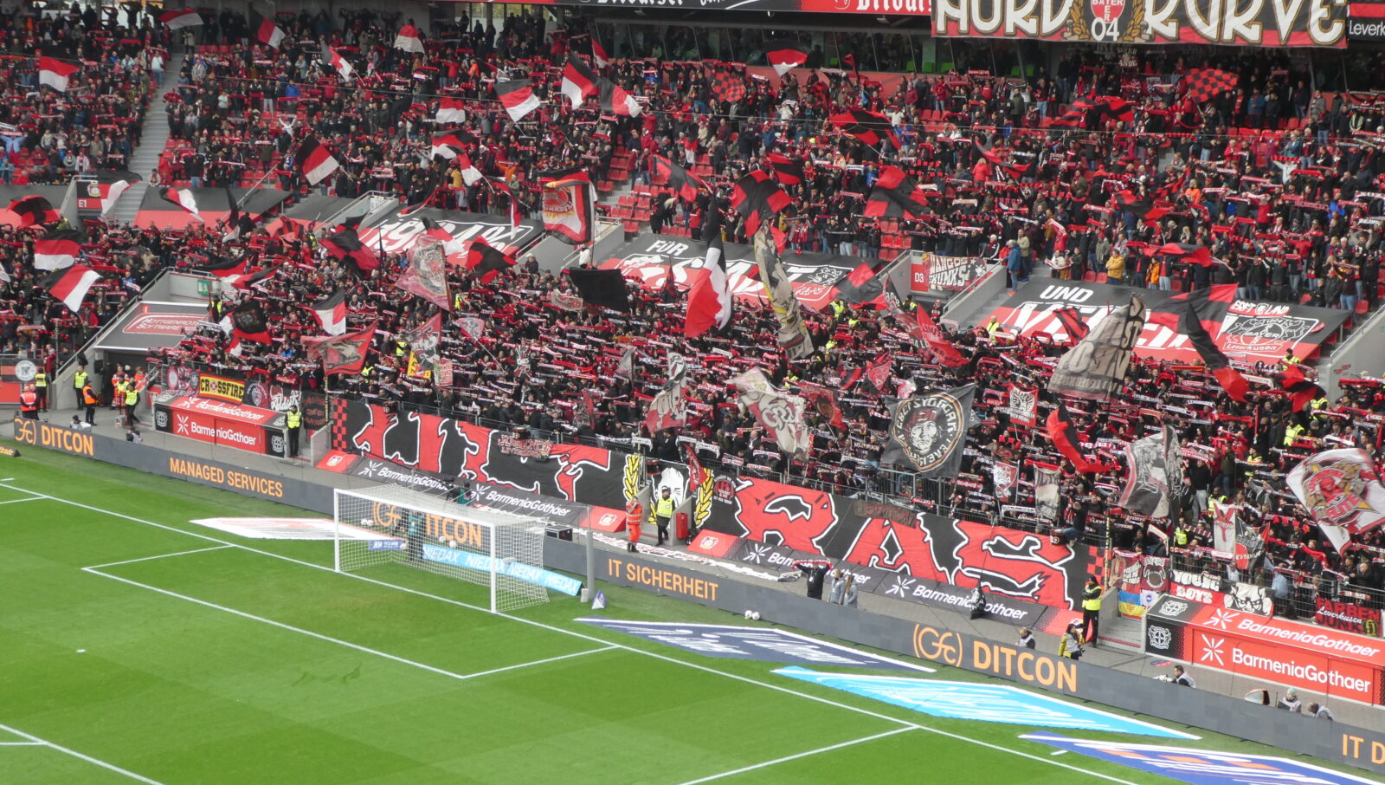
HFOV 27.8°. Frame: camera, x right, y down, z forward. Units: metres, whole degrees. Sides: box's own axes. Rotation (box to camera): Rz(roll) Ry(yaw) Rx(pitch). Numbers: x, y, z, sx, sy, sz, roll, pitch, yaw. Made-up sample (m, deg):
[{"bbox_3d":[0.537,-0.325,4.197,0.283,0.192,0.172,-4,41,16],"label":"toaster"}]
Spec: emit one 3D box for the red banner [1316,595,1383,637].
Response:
[{"bbox_3d":[16.885,5.773,72.181,0.060,0.700,1.950,-7,11,-43],"label":"red banner"}]

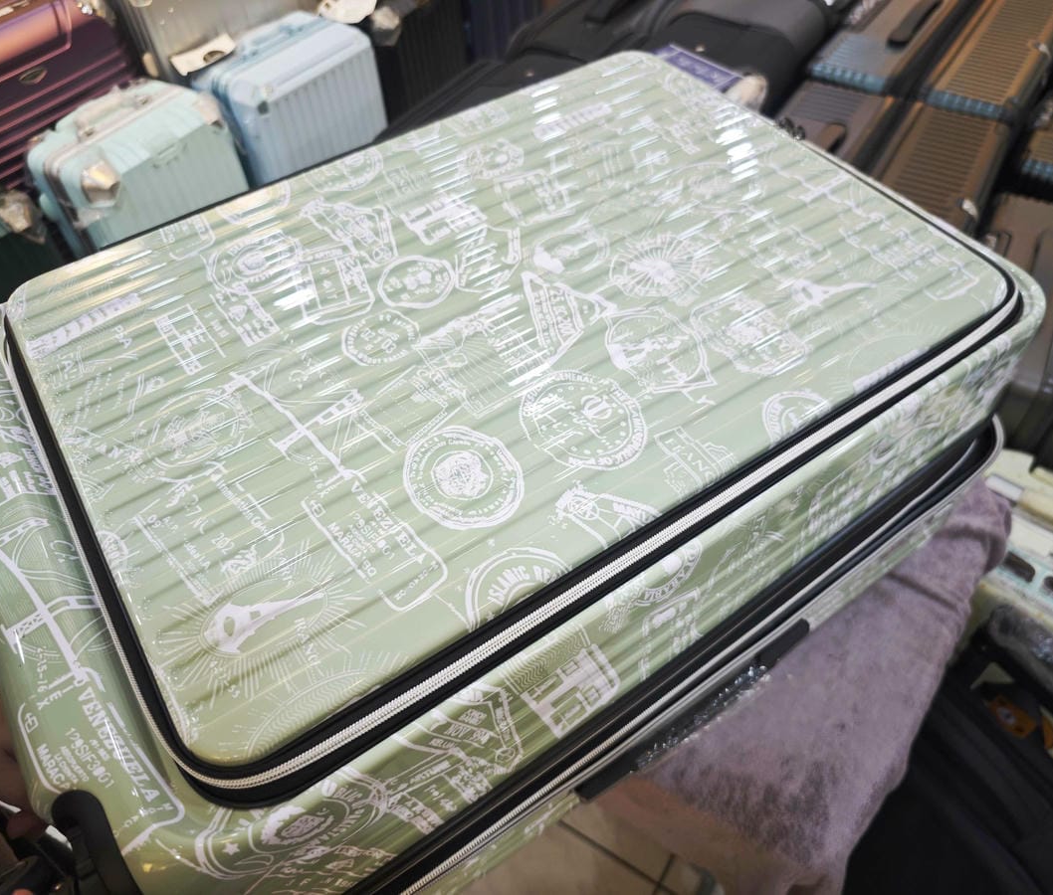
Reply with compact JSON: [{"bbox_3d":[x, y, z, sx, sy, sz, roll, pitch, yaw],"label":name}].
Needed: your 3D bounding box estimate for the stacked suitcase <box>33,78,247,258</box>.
[{"bbox_3d":[-0.830,-0.483,1.882,0.250,0.560,0.375,26,58,22],"label":"stacked suitcase"}]

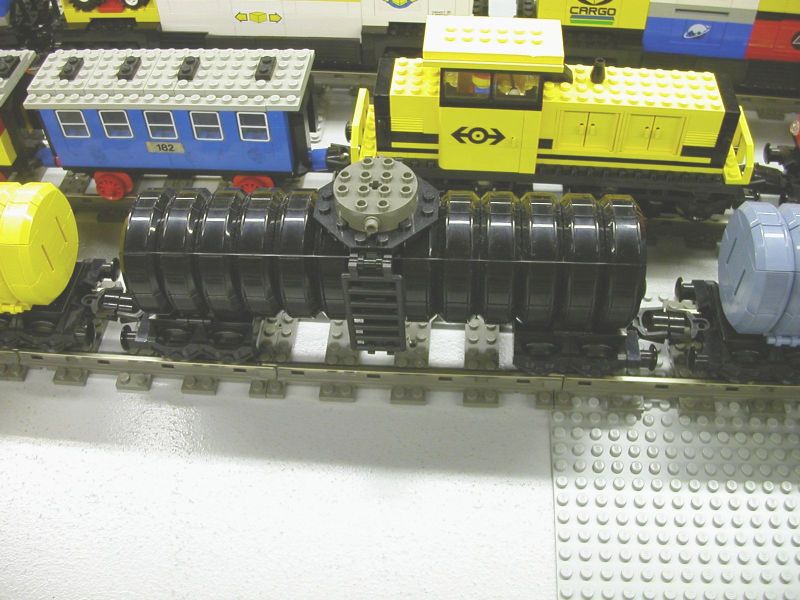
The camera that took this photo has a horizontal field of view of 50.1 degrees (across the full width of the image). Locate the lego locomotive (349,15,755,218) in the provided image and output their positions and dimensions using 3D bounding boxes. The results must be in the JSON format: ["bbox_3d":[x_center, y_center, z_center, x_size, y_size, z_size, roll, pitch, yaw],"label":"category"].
[{"bbox_3d":[0.075,-0.093,0.434,0.201,0.095,0.048,3,50,5],"label":"lego locomotive"}]

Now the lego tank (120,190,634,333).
[{"bbox_3d":[-0.006,-0.019,0.360,0.208,0.053,0.053,2,50,4],"label":"lego tank"}]

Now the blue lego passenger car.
[{"bbox_3d":[-0.118,-0.096,0.462,0.144,0.075,0.048,3,50,5],"label":"blue lego passenger car"}]

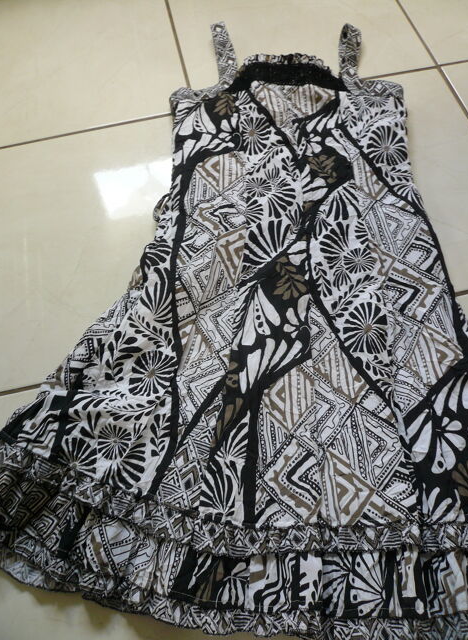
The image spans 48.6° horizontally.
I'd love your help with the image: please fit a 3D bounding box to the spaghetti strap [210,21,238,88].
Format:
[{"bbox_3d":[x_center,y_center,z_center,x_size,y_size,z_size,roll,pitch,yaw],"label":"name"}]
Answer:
[{"bbox_3d":[-0.019,-0.500,0.969,0.036,0.015,0.182,-8,63,-2],"label":"spaghetti strap"}]

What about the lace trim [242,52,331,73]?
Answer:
[{"bbox_3d":[0.096,-0.469,0.945,0.157,0.022,0.051,0,63,2],"label":"lace trim"}]

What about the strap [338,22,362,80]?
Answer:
[{"bbox_3d":[0.213,-0.497,0.955,0.038,0.024,0.156,5,64,4],"label":"strap"}]

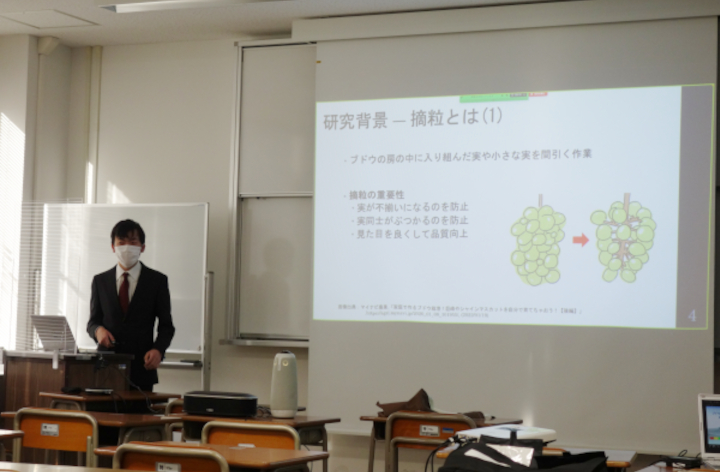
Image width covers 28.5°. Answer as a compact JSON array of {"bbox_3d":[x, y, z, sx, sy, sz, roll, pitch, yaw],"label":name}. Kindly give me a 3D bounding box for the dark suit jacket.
[{"bbox_3d":[-1.293,0.496,8.000,0.485,0.690,0.300,1,-3,3],"label":"dark suit jacket"}]

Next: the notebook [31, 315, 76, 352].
[{"bbox_3d":[-1.593,0.539,7.839,0.280,0.205,0.320,4,-4,-37],"label":"notebook"}]

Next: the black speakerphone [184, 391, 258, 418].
[{"bbox_3d":[-0.536,0.693,5.851,0.315,0.087,0.170,0,-3,18],"label":"black speakerphone"}]

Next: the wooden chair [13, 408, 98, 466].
[{"bbox_3d":[-1.005,1.030,5.268,0.370,0.785,0.470,0,-4,30],"label":"wooden chair"}]

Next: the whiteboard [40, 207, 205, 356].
[{"bbox_3d":[-1.460,0.247,8.675,1.200,0.905,0.035,0,-3,25],"label":"whiteboard"}]

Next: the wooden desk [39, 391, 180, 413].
[{"bbox_3d":[-1.272,1.159,7.194,0.400,0.730,0.600,-2,-4,45],"label":"wooden desk"}]

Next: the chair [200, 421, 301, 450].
[{"bbox_3d":[-0.286,1.028,4.888,0.370,0.785,0.470,0,-3,25],"label":"chair"}]

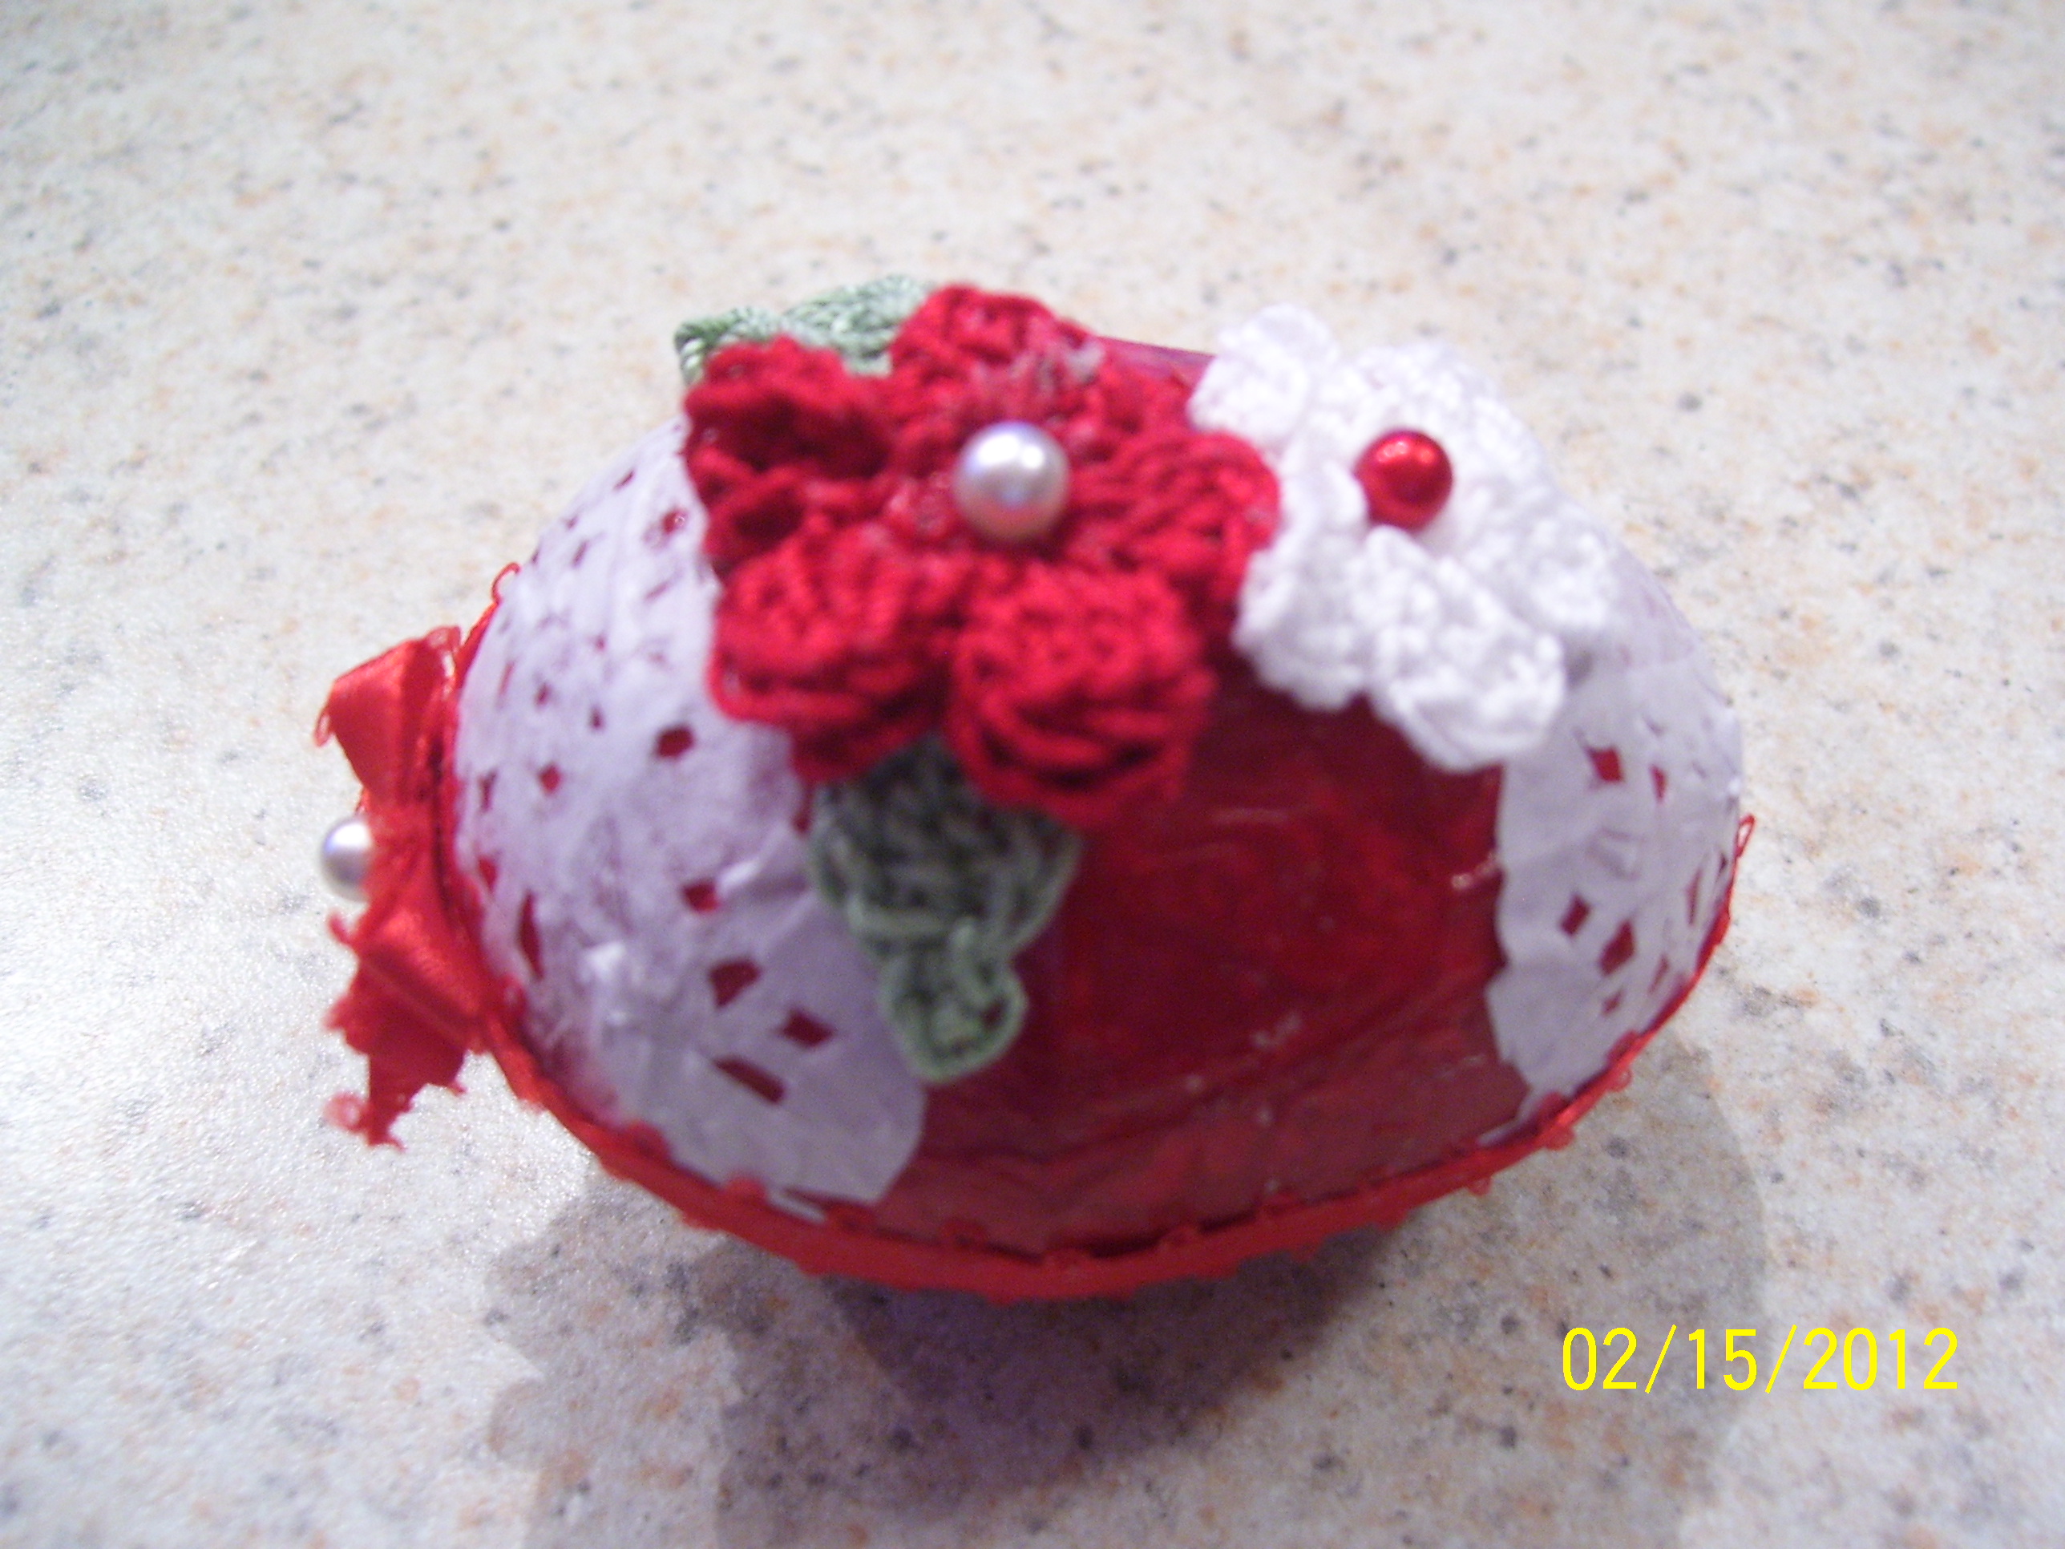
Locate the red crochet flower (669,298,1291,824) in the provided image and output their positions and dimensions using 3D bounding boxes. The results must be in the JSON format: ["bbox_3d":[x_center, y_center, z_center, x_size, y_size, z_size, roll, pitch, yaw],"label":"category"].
[{"bbox_3d":[-0.003,-0.013,0.124,0.035,0.013,0.035,0,62,5],"label":"red crochet flower"}]

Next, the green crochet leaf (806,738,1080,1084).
[{"bbox_3d":[-0.005,0.007,0.121,0.015,0.006,0.022,-3,94,6],"label":"green crochet leaf"}]

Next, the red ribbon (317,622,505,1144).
[{"bbox_3d":[-0.043,0.007,0.154,0.011,0.012,0.037,0,57,1],"label":"red ribbon"}]

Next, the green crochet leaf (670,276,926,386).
[{"bbox_3d":[-0.013,-0.027,0.140,0.021,0.005,0.014,-15,35,5],"label":"green crochet leaf"}]

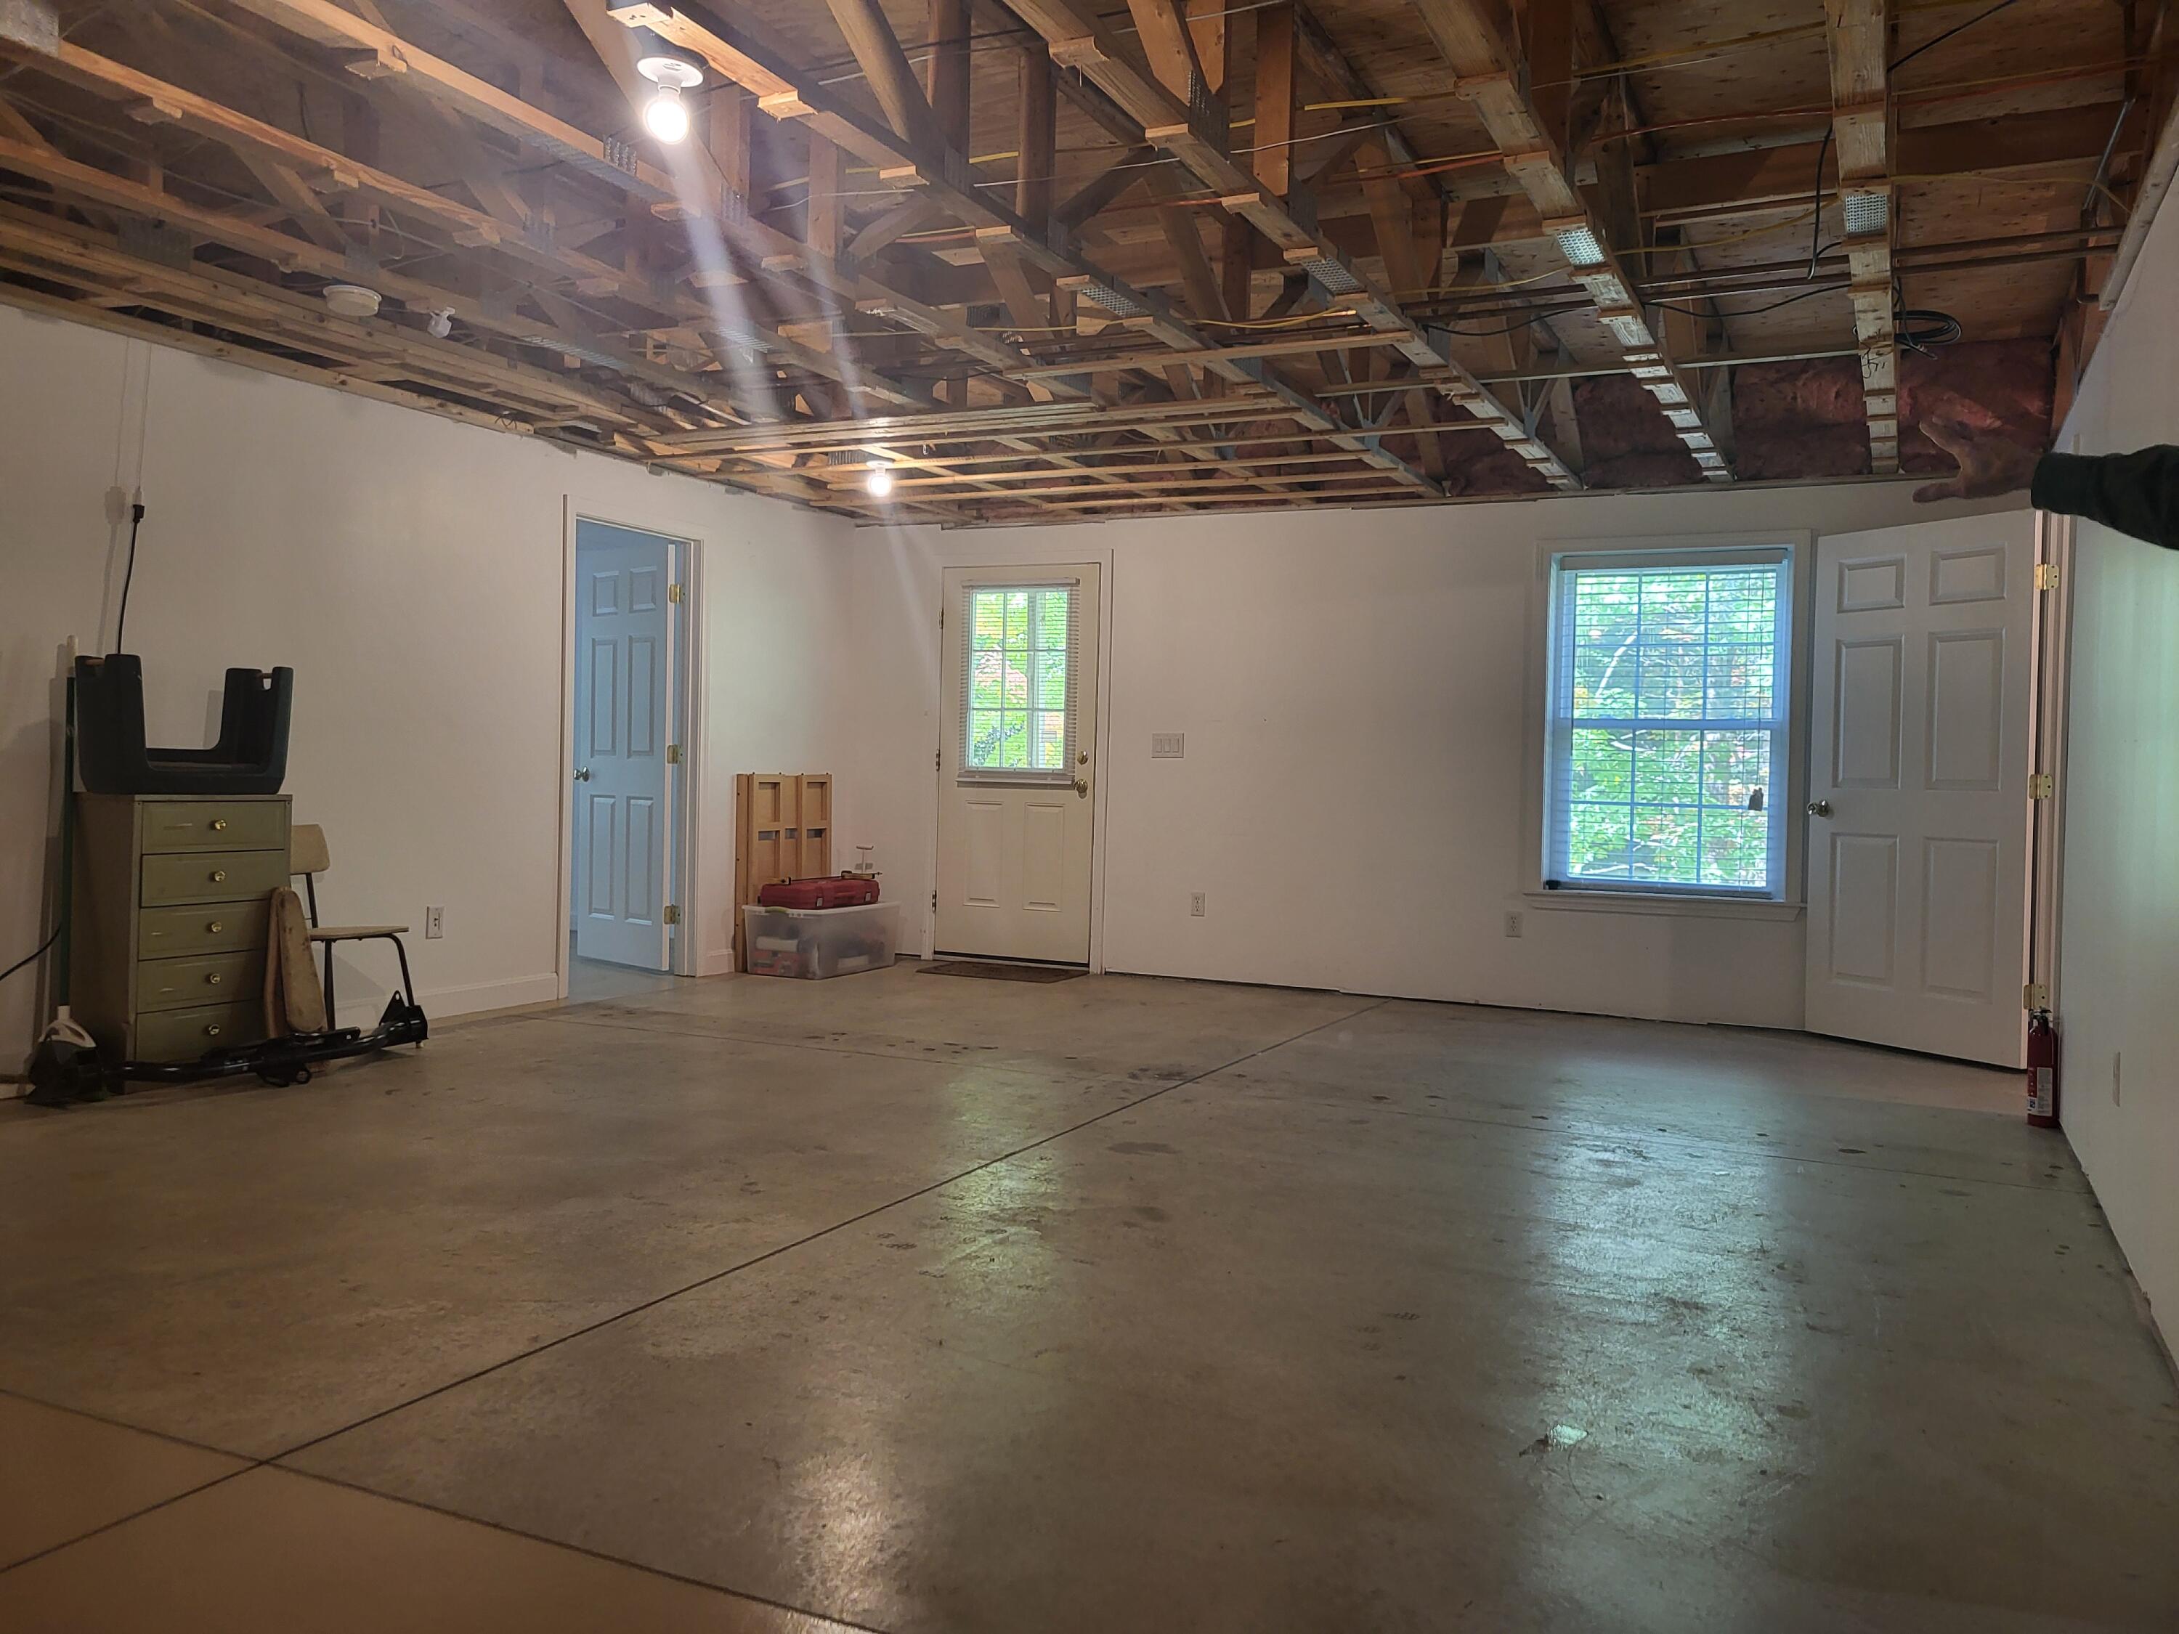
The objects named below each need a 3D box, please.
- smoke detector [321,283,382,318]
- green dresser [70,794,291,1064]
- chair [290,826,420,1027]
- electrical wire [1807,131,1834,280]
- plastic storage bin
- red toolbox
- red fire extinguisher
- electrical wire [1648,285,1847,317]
[{"bbox_3d":[-2.045,-1.431,4.542,0.147,0.050,0.147,2,1,26],"label":"smoke detector"},{"bbox_3d":[-2.835,0.367,5.128,0.290,0.880,0.540,2,1,26],"label":"green dresser"},{"bbox_3d":[-2.626,0.415,5.655,0.430,0.770,0.400,2,1,23],"label":"chair"},{"bbox_3d":[1.633,-1.369,3.659,0.050,0.310,0.060,2,1,26],"label":"electrical wire"},{"bbox_3d":[-1.321,0.602,8.170,0.460,0.336,0.740,2,1,26],"label":"plastic storage bin"},{"bbox_3d":[-1.330,0.376,8.138,0.350,0.118,0.510,2,1,26],"label":"red toolbox"},{"bbox_3d":[2.897,0.754,4.972,0.095,0.360,0.088,1,1,-27],"label":"red fire extinguisher"},{"bbox_3d":[1.811,-1.414,4.507,0.500,0.055,0.035,2,1,26],"label":"electrical wire"}]

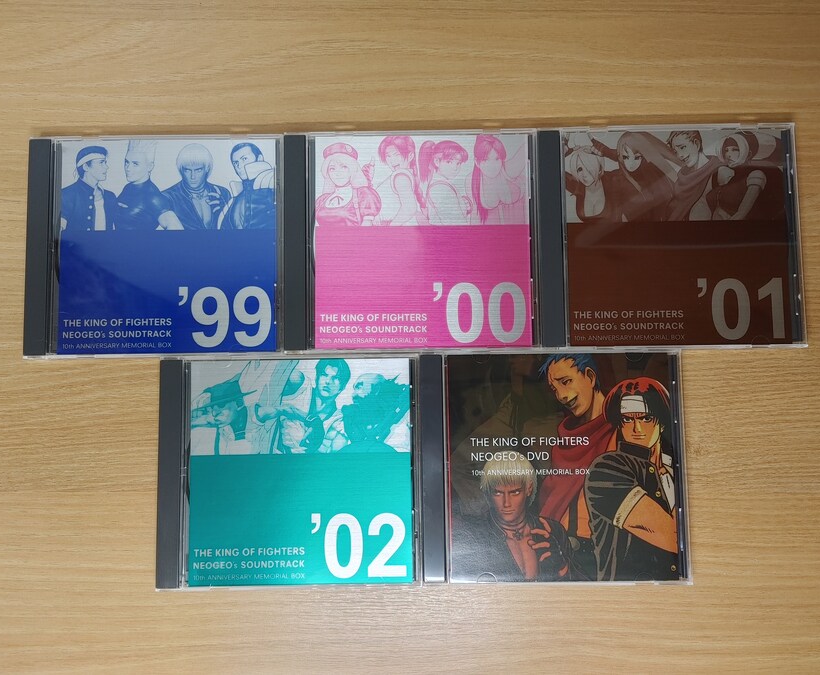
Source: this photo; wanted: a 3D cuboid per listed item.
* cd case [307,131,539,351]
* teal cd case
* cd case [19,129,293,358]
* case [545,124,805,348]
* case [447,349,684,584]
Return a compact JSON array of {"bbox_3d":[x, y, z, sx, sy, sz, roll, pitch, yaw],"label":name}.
[{"bbox_3d":[0.001,-0.053,0.379,0.142,0.010,0.125,-1,86,1],"label":"cd case"},{"bbox_3d":[-0.065,0.073,0.371,0.142,0.010,0.125,-1,86,1],"label":"teal cd case"},{"bbox_3d":[-0.142,-0.051,0.381,0.142,0.010,0.125,-1,86,1],"label":"cd case"},{"bbox_3d":[0.143,-0.056,0.377,0.142,0.010,0.125,-1,86,1],"label":"case"},{"bbox_3d":[0.077,0.070,0.369,0.142,0.010,0.125,-1,86,1],"label":"case"}]

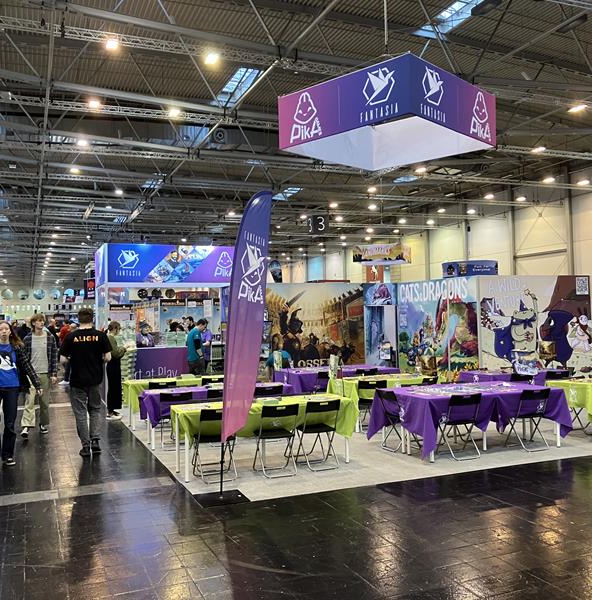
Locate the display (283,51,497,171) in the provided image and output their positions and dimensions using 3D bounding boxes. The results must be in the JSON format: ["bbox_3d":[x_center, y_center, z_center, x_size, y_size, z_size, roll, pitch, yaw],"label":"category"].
[{"bbox_3d":[1.791,-3.457,12.596,3.000,1.000,3.000,-2,-2,44],"label":"display"}]

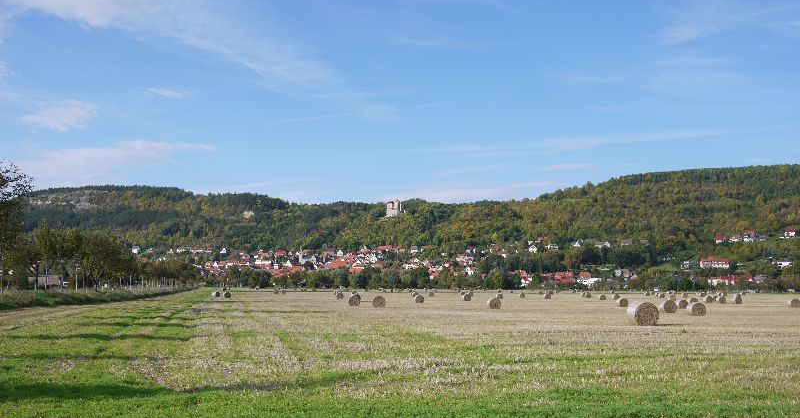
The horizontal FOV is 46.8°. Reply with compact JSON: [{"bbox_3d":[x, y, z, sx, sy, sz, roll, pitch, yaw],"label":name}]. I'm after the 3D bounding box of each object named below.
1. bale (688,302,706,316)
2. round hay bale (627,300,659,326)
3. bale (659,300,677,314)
[{"bbox_3d":[28.705,9.731,89.329,1.330,1.300,1.220,1,-5,-4],"label":"bale"},{"bbox_3d":[13.320,5.725,50.624,1.330,1.300,1.220,1,-5,-5],"label":"round hay bale"},{"bbox_3d":[26.942,9.807,92.690,1.330,1.300,1.220,1,-5,-4],"label":"bale"}]

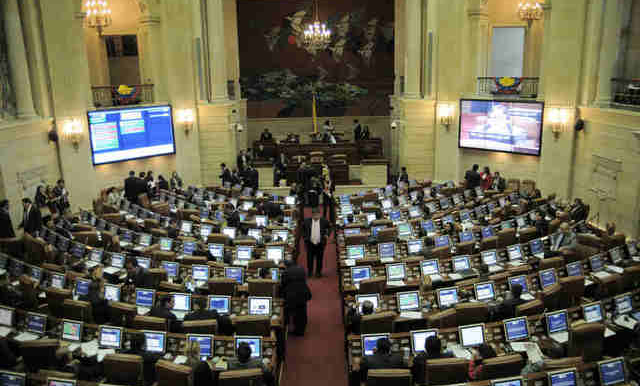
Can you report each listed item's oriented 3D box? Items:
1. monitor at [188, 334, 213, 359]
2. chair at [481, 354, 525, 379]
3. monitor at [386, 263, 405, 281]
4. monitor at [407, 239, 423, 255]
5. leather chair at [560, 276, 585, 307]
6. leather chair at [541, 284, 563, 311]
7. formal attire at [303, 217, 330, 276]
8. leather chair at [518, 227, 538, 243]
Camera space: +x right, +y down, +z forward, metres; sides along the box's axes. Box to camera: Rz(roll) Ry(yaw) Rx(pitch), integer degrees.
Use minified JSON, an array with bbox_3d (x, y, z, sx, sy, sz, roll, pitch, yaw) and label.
[{"bbox_3d":[-1.636,2.099,6.560,0.375,0.295,0.060,1,-11,8],"label":"monitor"},{"bbox_3d":[2.541,2.743,7.066,0.610,1.040,0.640,-3,12,-9],"label":"chair"},{"bbox_3d":[1.436,1.478,8.971,0.375,0.295,0.060,-4,-11,-10],"label":"monitor"},{"bbox_3d":[2.261,1.280,11.276,0.405,0.345,0.060,-4,2,-13],"label":"monitor"},{"bbox_3d":[4.301,1.959,8.685,0.600,1.080,0.620,-5,14,-16],"label":"leather chair"},{"bbox_3d":[3.873,2.143,8.643,0.600,1.050,0.620,-7,13,-27],"label":"leather chair"},{"bbox_3d":[-0.098,1.277,11.192,0.600,1.460,0.360,-2,13,-2],"label":"formal attire"},{"bbox_3d":[4.671,1.268,11.309,0.610,1.030,0.650,-5,13,-17],"label":"leather chair"}]

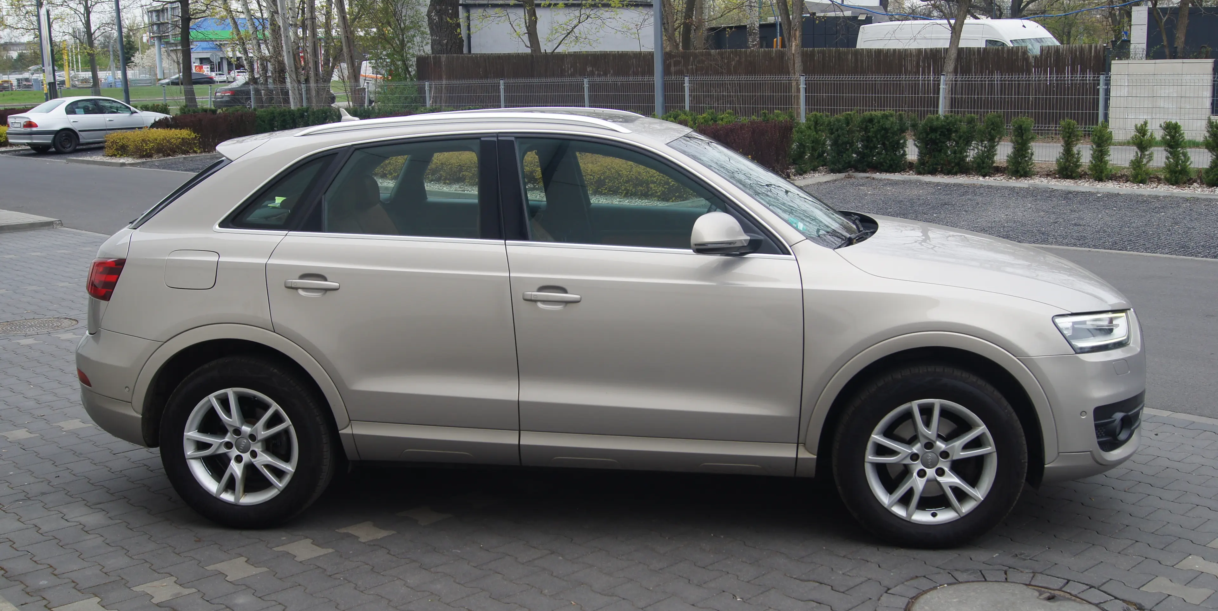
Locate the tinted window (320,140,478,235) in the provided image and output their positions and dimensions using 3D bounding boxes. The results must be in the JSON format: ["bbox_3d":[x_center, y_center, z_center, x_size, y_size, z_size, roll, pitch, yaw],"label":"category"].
[{"bbox_3d":[-0.766,-0.444,4.962,0.626,0.388,0.050,2,-14,9],"label":"tinted window"}]

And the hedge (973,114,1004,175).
[{"bbox_3d":[5.334,-2.255,18.500,0.440,0.880,0.440,-11,14,-42],"label":"hedge"}]

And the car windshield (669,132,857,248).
[{"bbox_3d":[0.672,-0.507,5.506,0.837,0.120,1.380,34,13,1],"label":"car windshield"}]

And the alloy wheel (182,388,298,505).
[{"bbox_3d":[-1.409,0.531,5.174,0.467,0.467,0.190,0,10,7],"label":"alloy wheel"}]

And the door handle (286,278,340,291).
[{"bbox_3d":[-1.105,-0.078,4.926,0.206,0.035,0.050,2,11,8],"label":"door handle"}]

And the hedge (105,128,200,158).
[{"bbox_3d":[-11.316,-4.063,32.754,1.600,0.620,1.600,8,14,40],"label":"hedge"}]

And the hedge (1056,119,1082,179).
[{"bbox_3d":[6.326,-2.144,18.150,0.370,0.840,0.370,2,11,19],"label":"hedge"}]

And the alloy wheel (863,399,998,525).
[{"bbox_3d":[1.175,0.552,4.852,0.467,0.467,0.190,0,10,7],"label":"alloy wheel"}]

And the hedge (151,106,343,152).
[{"bbox_3d":[-8.787,-4.259,32.000,1.200,0.950,5.600,-11,14,-42],"label":"hedge"}]

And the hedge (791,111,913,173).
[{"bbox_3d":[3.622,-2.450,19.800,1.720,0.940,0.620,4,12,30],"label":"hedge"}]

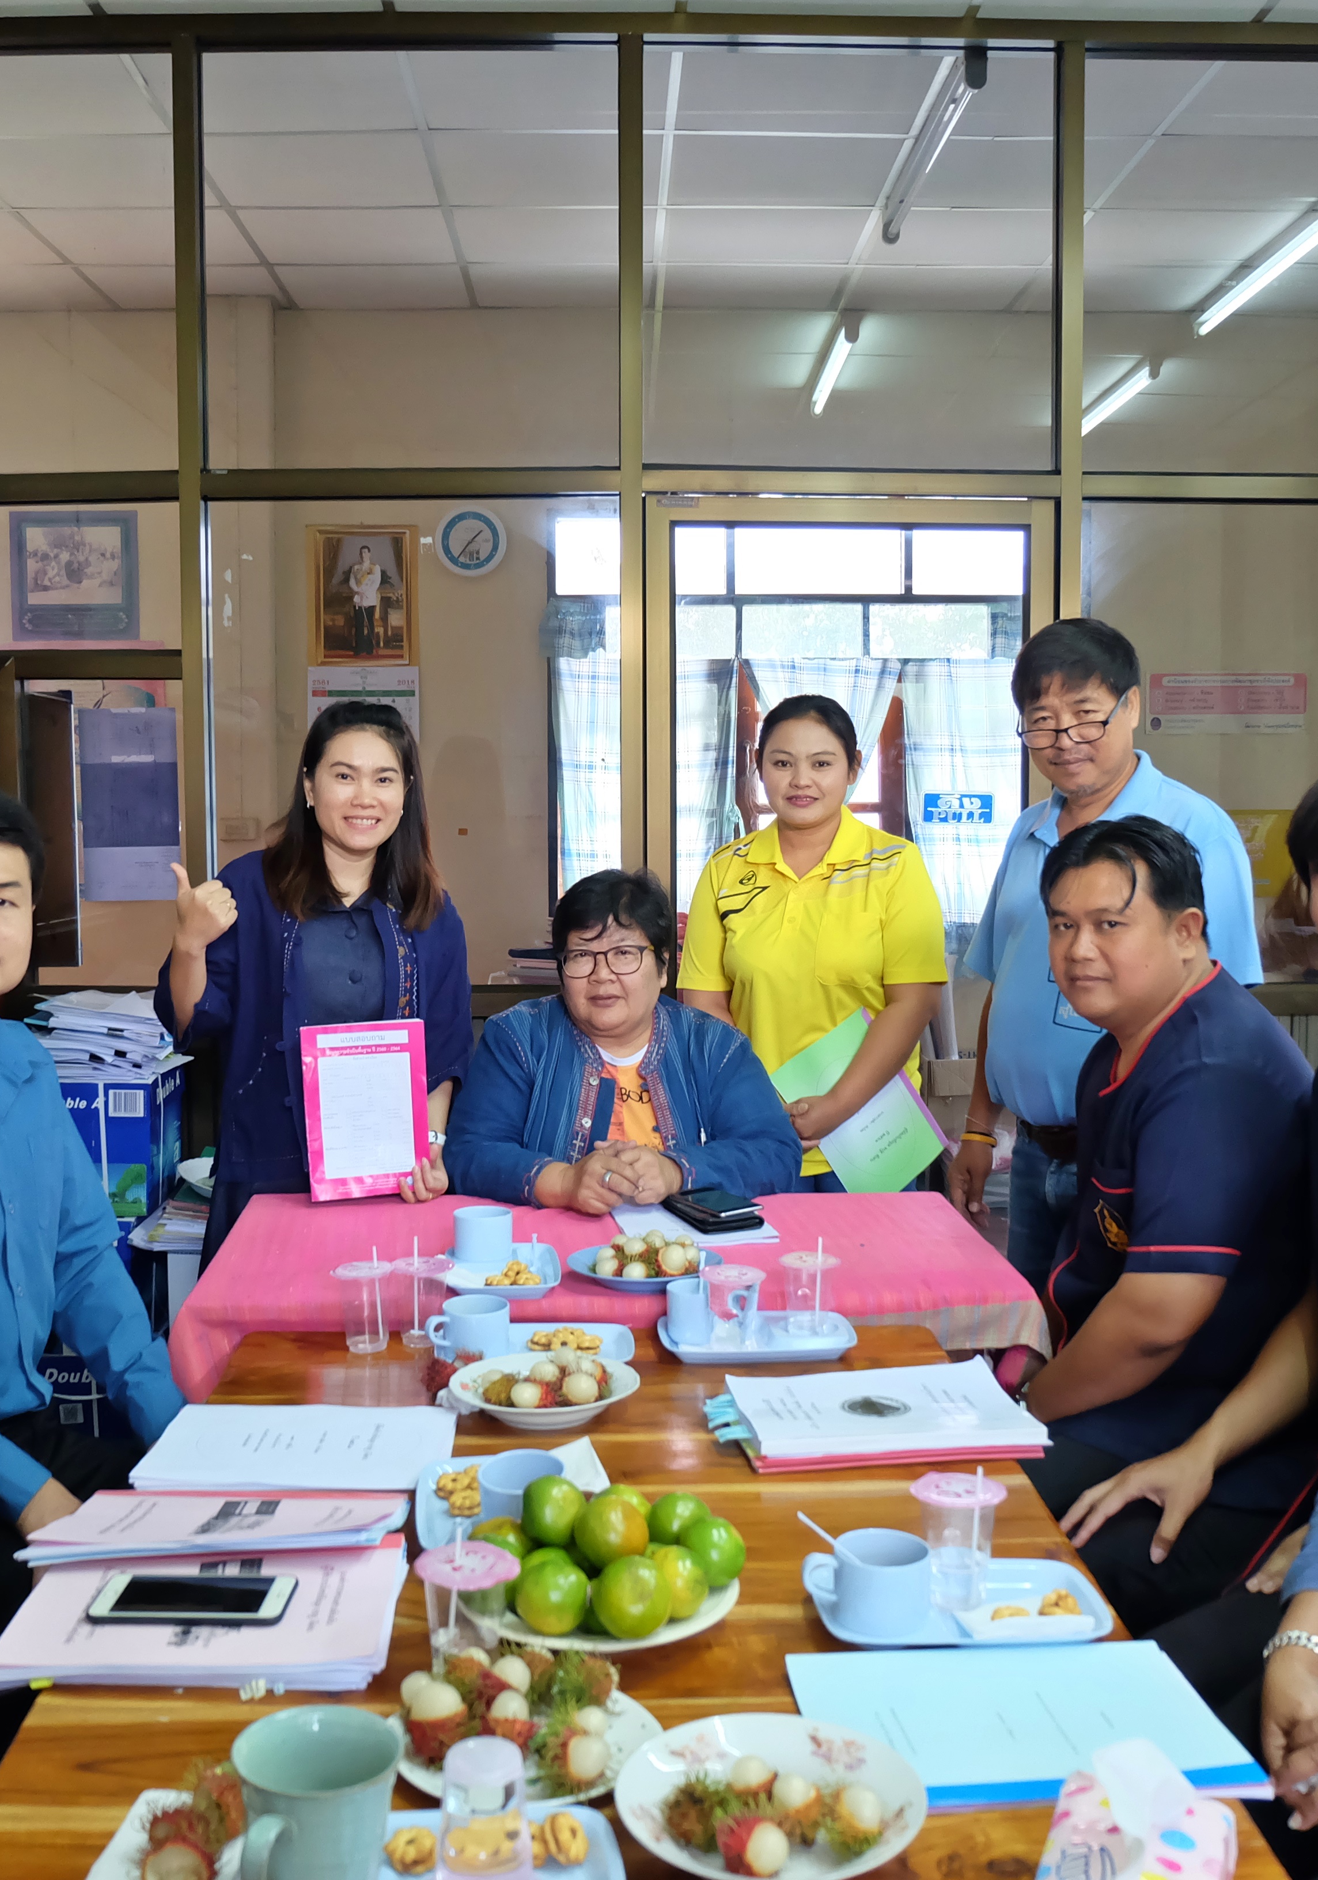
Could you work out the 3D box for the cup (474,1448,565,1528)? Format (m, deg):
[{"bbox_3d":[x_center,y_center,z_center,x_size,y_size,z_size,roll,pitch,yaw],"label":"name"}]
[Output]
[{"bbox_3d":[-0.118,0.515,1.723,0.079,0.066,0.103,3,6,30],"label":"cup"}]

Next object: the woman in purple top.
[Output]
[{"bbox_3d":[-0.563,0.360,3.236,0.530,1.520,0.380,-1,5,-6],"label":"woman in purple top"}]

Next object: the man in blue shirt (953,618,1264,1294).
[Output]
[{"bbox_3d":[0.686,0.343,2.914,0.460,1.660,0.280,2,5,29],"label":"man in blue shirt"}]

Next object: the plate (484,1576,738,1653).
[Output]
[{"bbox_3d":[-0.047,0.556,1.570,0.225,0.030,0.225,0,4,0],"label":"plate"}]

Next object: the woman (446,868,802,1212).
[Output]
[{"bbox_3d":[-0.038,0.507,3.089,0.580,1.250,0.700,0,5,-2],"label":"woman"}]

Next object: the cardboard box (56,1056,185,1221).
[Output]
[{"bbox_3d":[-1.130,0.398,3.742,0.305,0.265,0.225,0,4,0],"label":"cardboard box"}]

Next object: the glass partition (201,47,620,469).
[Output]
[{"bbox_3d":[-0.513,-1.412,3.890,0.866,0.875,0.040,0,4,-1],"label":"glass partition"}]

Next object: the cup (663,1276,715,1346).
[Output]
[{"bbox_3d":[0.066,0.469,2.375,0.105,0.063,0.075,0,4,-1],"label":"cup"}]

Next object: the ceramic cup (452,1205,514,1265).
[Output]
[{"bbox_3d":[-0.239,0.405,2.585,0.079,0.066,0.103,0,5,0],"label":"ceramic cup"}]

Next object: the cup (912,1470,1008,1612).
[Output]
[{"bbox_3d":[0.253,0.511,1.587,0.079,0.097,0.079,0,4,0],"label":"cup"}]

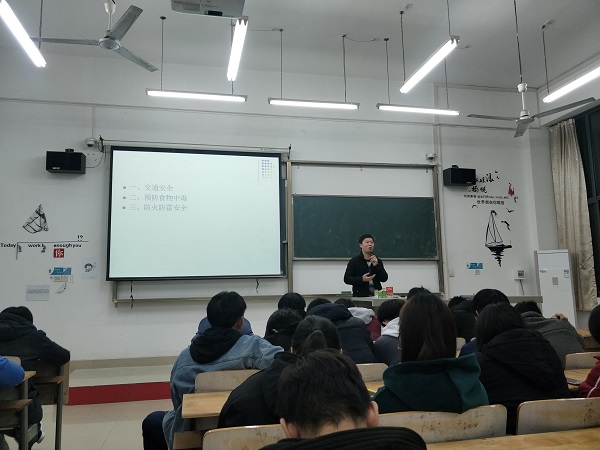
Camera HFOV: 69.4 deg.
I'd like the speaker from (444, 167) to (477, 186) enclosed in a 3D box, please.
[{"bbox_3d":[2.758,-0.811,7.476,0.450,0.270,0.250,0,-2,-10],"label":"speaker"}]

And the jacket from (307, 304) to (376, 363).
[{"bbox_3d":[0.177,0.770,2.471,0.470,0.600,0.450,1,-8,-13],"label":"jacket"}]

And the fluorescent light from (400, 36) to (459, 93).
[{"bbox_3d":[1.437,-1.765,4.899,0.100,0.075,1.230,1,-8,-12],"label":"fluorescent light"}]

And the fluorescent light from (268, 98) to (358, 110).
[{"bbox_3d":[0.201,-1.616,5.790,1.230,0.070,0.095,1,-8,-12],"label":"fluorescent light"}]

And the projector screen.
[{"bbox_3d":[-1.448,-0.162,6.217,2.410,1.881,0.050,1,-8,-12],"label":"projector screen"}]

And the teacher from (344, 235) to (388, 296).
[{"bbox_3d":[0.920,0.983,5.898,0.590,1.719,0.380,1,-8,-16],"label":"teacher"}]

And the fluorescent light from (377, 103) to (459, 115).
[{"bbox_3d":[1.650,-1.579,5.982,1.254,0.070,0.090,1,-8,-13],"label":"fluorescent light"}]

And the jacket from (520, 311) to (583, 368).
[{"bbox_3d":[1.518,0.841,2.769,0.470,0.580,0.450,1,-8,-13],"label":"jacket"}]

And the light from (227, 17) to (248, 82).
[{"bbox_3d":[-0.654,-1.782,4.497,0.105,0.075,1.230,1,-8,-12],"label":"light"}]

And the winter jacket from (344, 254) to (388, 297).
[{"bbox_3d":[0.908,0.688,5.938,0.580,0.680,0.350,1,-8,-16],"label":"winter jacket"}]

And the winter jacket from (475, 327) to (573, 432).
[{"bbox_3d":[0.976,0.715,1.888,0.460,0.560,0.420,1,-8,-18],"label":"winter jacket"}]

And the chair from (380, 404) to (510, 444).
[{"bbox_3d":[0.383,0.988,1.494,0.460,0.800,0.470,1,-8,-13],"label":"chair"}]

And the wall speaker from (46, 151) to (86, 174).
[{"bbox_3d":[-3.164,-0.835,5.880,0.432,0.251,0.187,1,-8,-12],"label":"wall speaker"}]

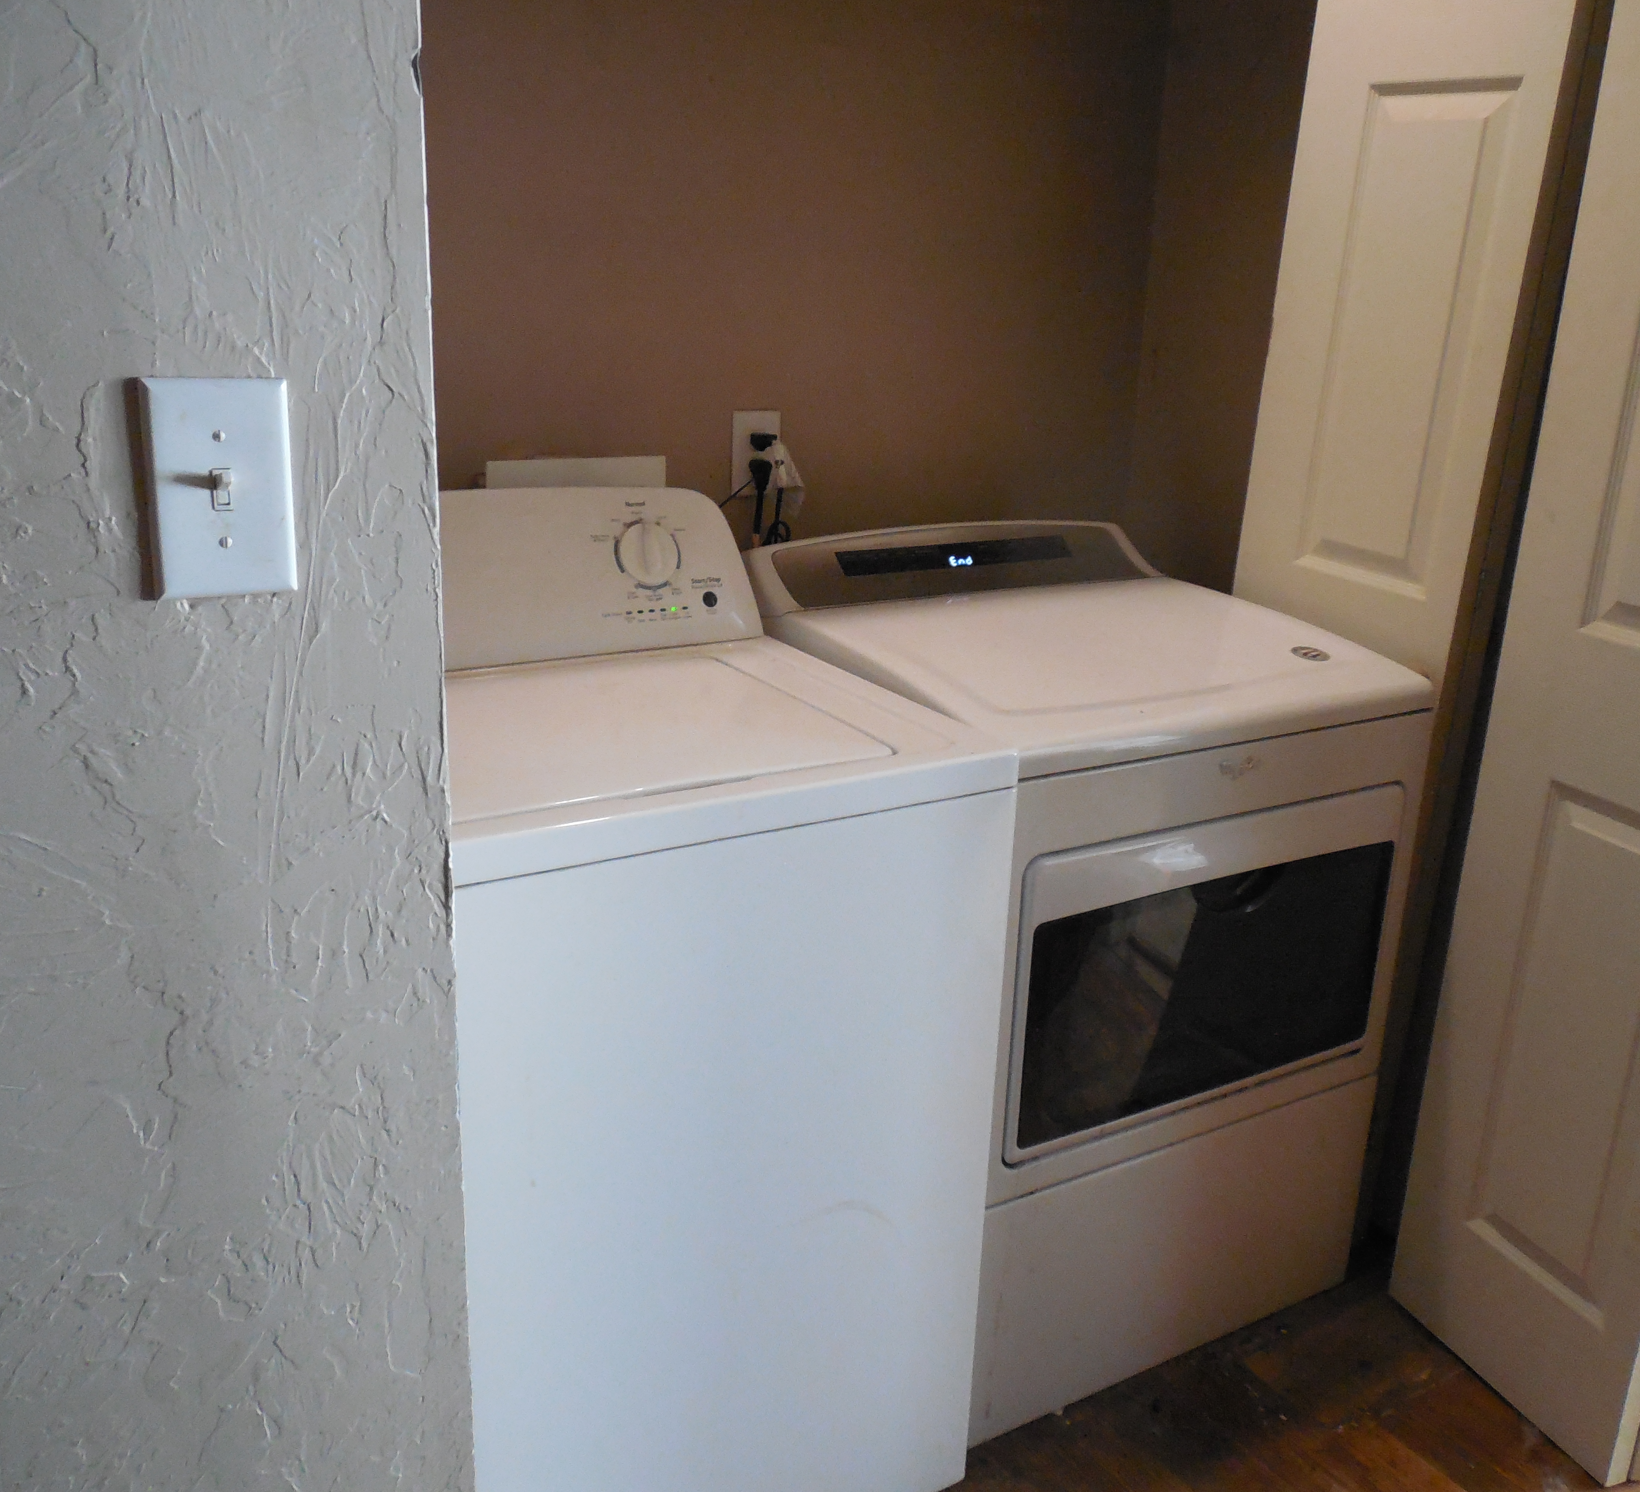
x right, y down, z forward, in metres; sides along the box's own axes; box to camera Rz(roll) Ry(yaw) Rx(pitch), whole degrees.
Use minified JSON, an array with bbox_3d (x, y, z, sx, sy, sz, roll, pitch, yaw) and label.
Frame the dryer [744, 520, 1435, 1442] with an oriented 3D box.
[{"bbox_3d":[0.315,0.251,2.038,0.689,1.037,0.696,-8,20,-29],"label":"dryer"}]

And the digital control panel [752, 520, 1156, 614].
[{"bbox_3d":[0.210,-0.270,2.094,0.679,0.083,0.146,-8,20,-29],"label":"digital control panel"}]

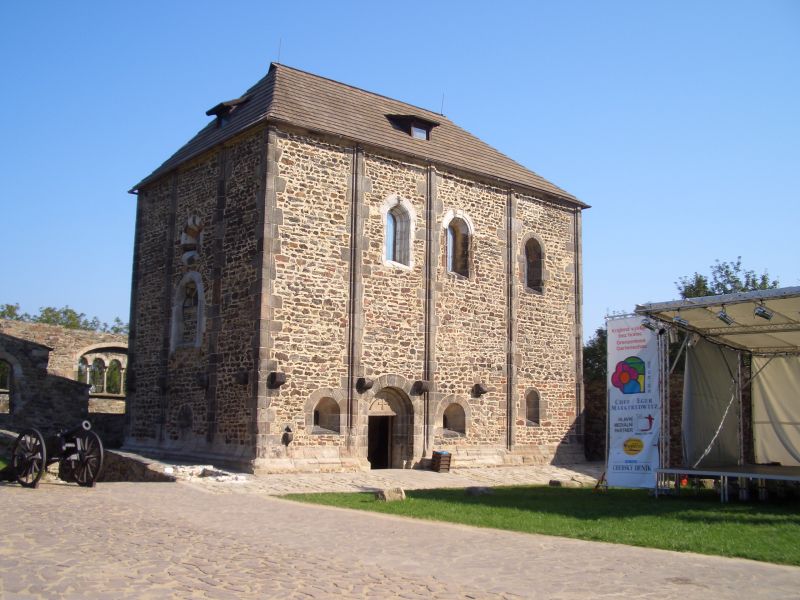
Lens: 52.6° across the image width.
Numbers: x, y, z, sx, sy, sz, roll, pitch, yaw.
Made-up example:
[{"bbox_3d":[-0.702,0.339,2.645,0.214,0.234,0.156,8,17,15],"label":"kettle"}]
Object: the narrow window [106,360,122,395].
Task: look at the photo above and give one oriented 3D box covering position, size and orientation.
[{"bbox_3d":[-14.400,3.909,40.800,0.300,1.720,1.050,-3,-9,22],"label":"narrow window"}]

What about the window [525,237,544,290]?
[{"bbox_3d":[5.966,-1.650,36.656,1.250,2.330,0.300,8,-11,-39],"label":"window"}]

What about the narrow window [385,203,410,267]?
[{"bbox_3d":[-0.166,-2.512,31.590,1.250,2.450,0.300,8,-11,-39],"label":"narrow window"}]

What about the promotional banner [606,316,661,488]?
[{"bbox_3d":[5.918,2.598,20.500,0.100,4.300,1.400,9,-12,-44],"label":"promotional banner"}]

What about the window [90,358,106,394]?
[{"bbox_3d":[-14.909,3.783,40.000,0.300,1.750,1.050,-3,-9,22],"label":"window"}]

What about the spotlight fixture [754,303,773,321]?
[{"bbox_3d":[7.684,0.243,17.100,0.420,0.310,0.270,24,-14,-13],"label":"spotlight fixture"}]

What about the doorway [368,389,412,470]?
[{"bbox_3d":[-0.494,4.786,30.484,2.100,3.000,0.600,8,-11,-39],"label":"doorway"}]

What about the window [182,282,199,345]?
[{"bbox_3d":[-8.068,0.514,31.526,0.300,2.450,1.300,8,-11,-39],"label":"window"}]

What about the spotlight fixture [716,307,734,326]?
[{"bbox_3d":[7.163,0.352,17.800,0.420,0.310,0.270,32,-16,-11],"label":"spotlight fixture"}]

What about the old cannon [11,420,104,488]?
[{"bbox_3d":[-8.231,3.672,19.301,2.800,1.500,1.580,-7,-11,40],"label":"old cannon"}]

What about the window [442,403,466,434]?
[{"bbox_3d":[2.099,4.731,32.487,1.260,1.260,0.300,8,-11,-39],"label":"window"}]

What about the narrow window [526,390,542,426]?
[{"bbox_3d":[5.753,4.778,35.572,0.980,1.550,0.300,8,-11,-39],"label":"narrow window"}]

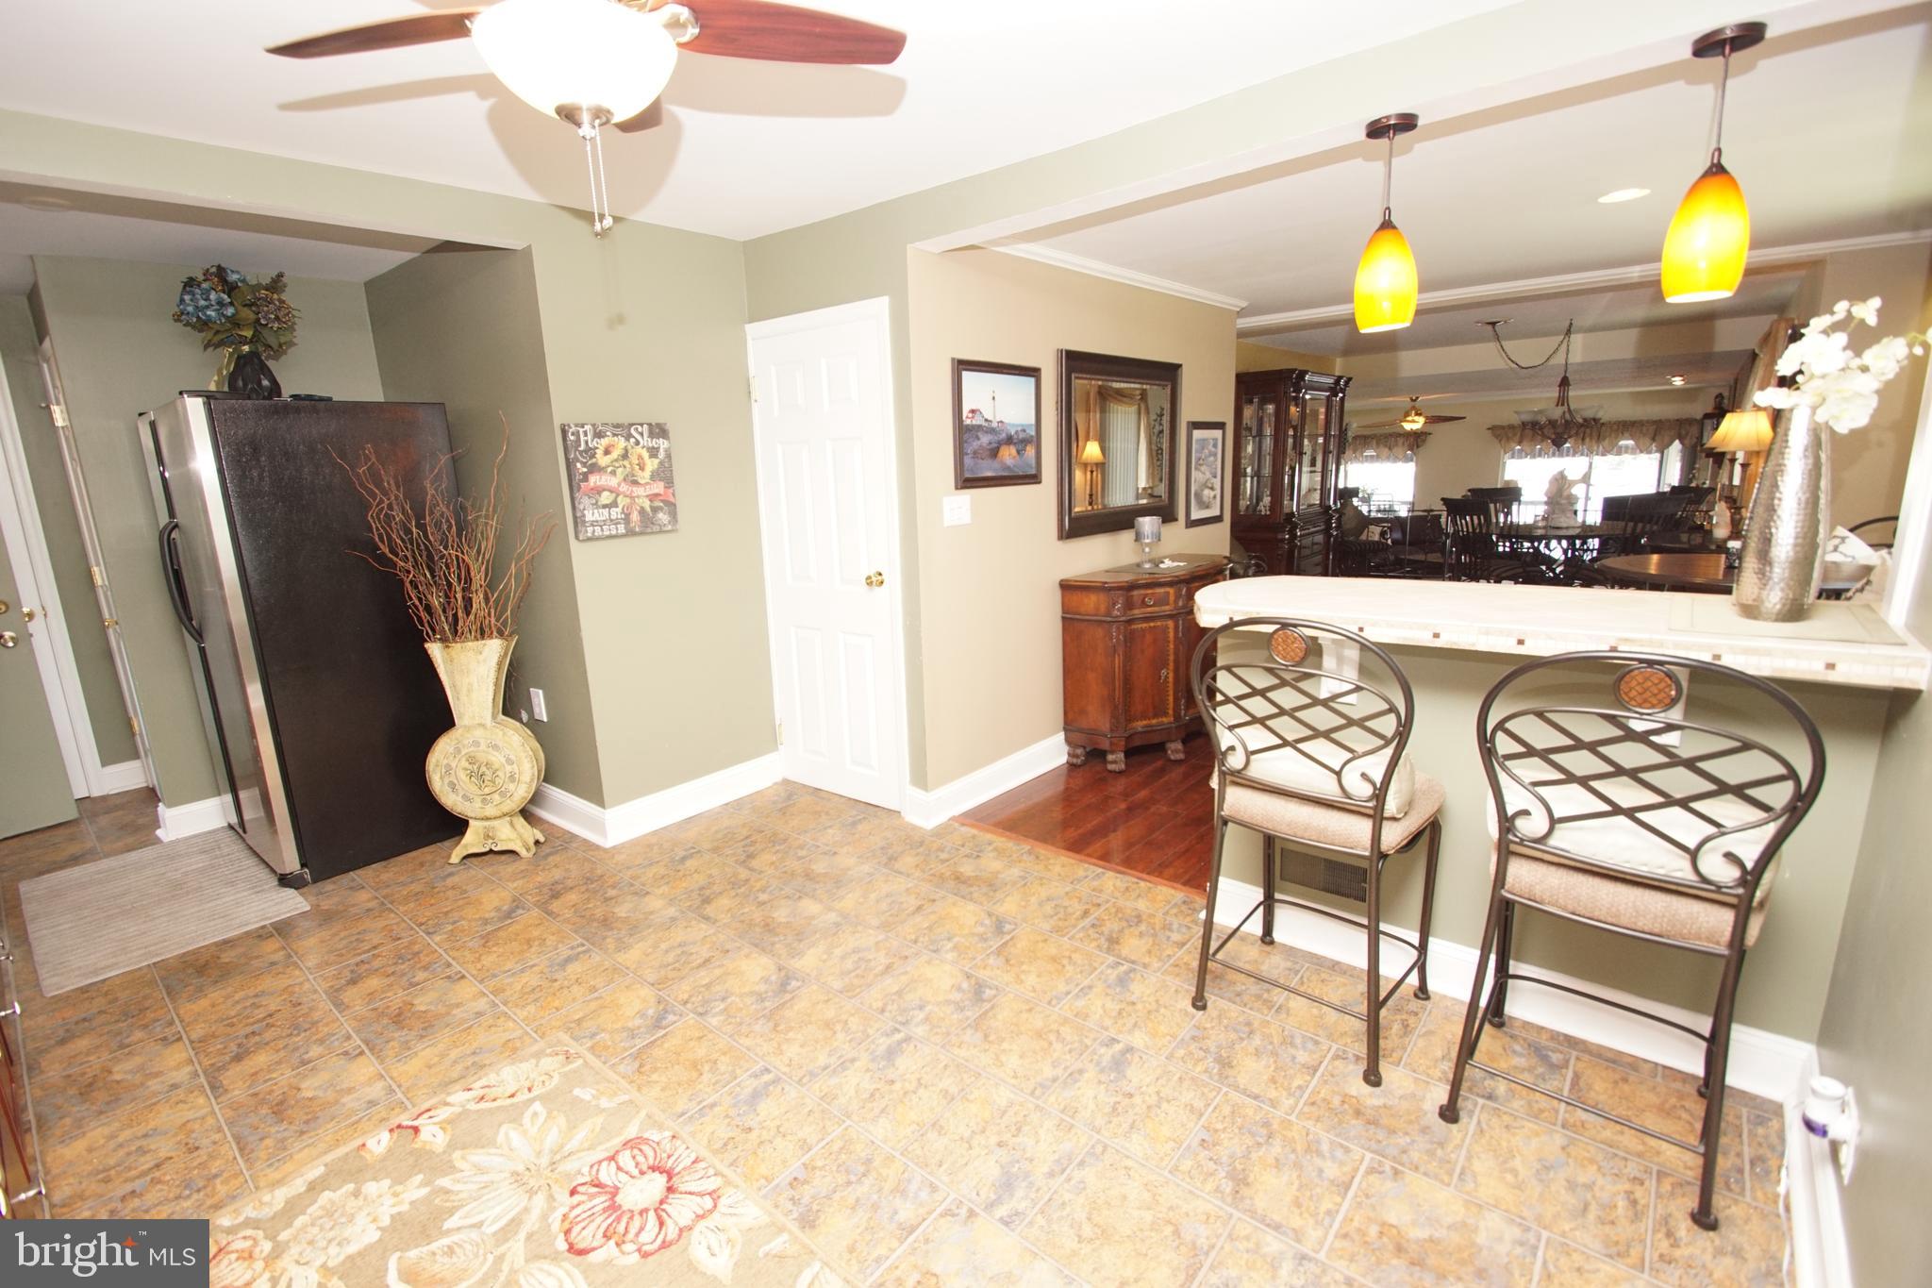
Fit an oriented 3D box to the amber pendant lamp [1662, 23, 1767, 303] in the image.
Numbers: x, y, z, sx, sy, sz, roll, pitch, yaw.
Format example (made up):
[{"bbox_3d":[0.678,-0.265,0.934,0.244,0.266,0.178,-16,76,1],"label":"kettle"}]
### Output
[{"bbox_3d":[1.505,-0.954,1.629,0.138,0.490,0.138,9,16,40],"label":"amber pendant lamp"}]

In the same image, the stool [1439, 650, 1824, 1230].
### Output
[{"bbox_3d":[1.353,0.510,1.685,0.480,1.090,0.530,9,16,41],"label":"stool"}]

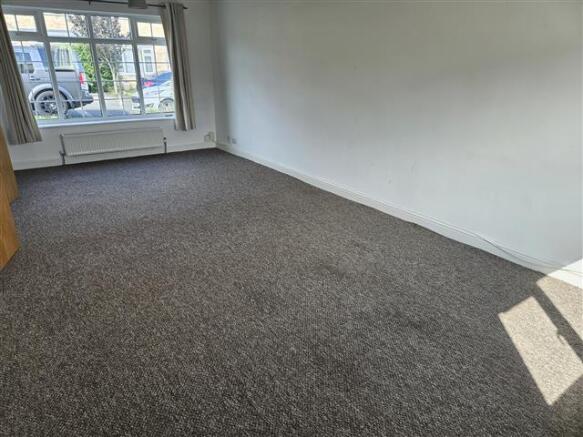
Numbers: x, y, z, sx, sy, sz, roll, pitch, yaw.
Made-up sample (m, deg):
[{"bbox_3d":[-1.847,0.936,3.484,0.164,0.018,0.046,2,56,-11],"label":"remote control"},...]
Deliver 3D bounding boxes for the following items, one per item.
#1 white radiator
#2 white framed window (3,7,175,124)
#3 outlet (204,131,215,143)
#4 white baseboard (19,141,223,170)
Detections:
[{"bbox_3d":[-2.716,-1.196,6.047,1.474,0.305,0.100,-13,25,-32],"label":"white radiator"},{"bbox_3d":[-2.841,-2.182,5.701,2.209,1.534,0.160,-13,25,-32],"label":"white framed window"},{"bbox_3d":[-1.465,-1.451,6.914,0.163,0.145,0.045,-13,25,-32],"label":"outlet"},{"bbox_3d":[-2.677,-1.020,6.212,3.157,0.120,0.025,-13,25,-32],"label":"white baseboard"}]

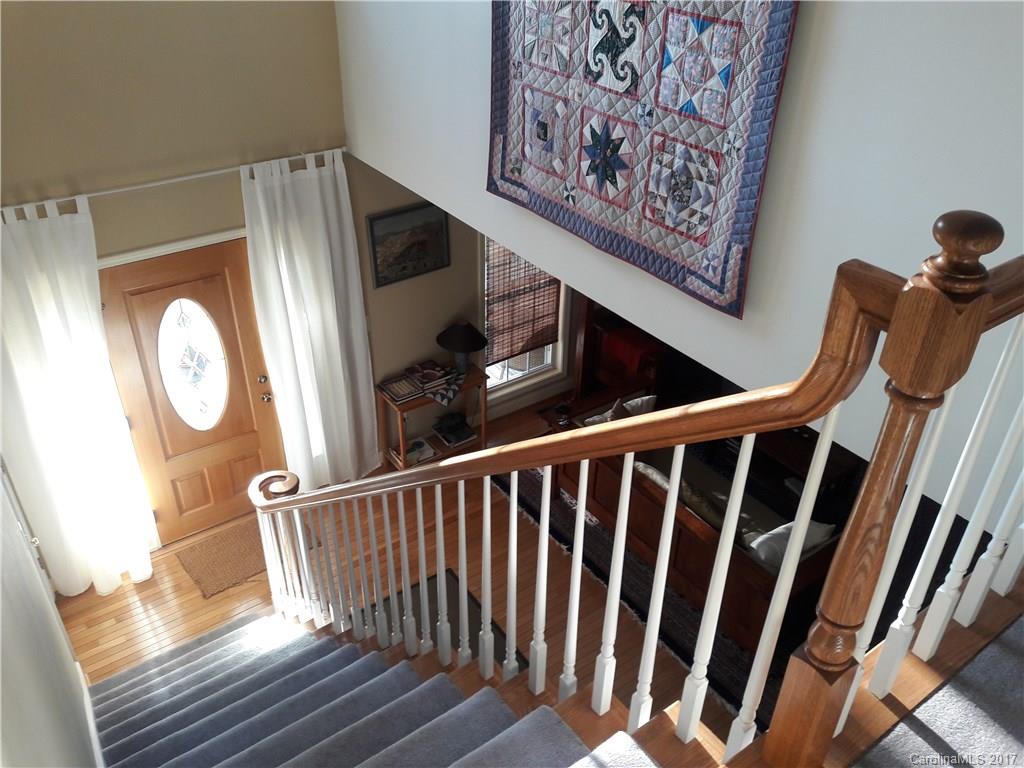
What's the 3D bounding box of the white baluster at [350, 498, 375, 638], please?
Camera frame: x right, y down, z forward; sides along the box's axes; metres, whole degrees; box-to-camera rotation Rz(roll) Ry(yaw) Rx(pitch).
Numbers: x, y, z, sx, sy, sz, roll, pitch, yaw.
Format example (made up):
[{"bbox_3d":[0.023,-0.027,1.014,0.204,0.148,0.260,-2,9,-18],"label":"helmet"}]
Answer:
[{"bbox_3d":[-0.577,0.785,3.275,0.033,0.861,0.033,-21,38,-30],"label":"white baluster"}]

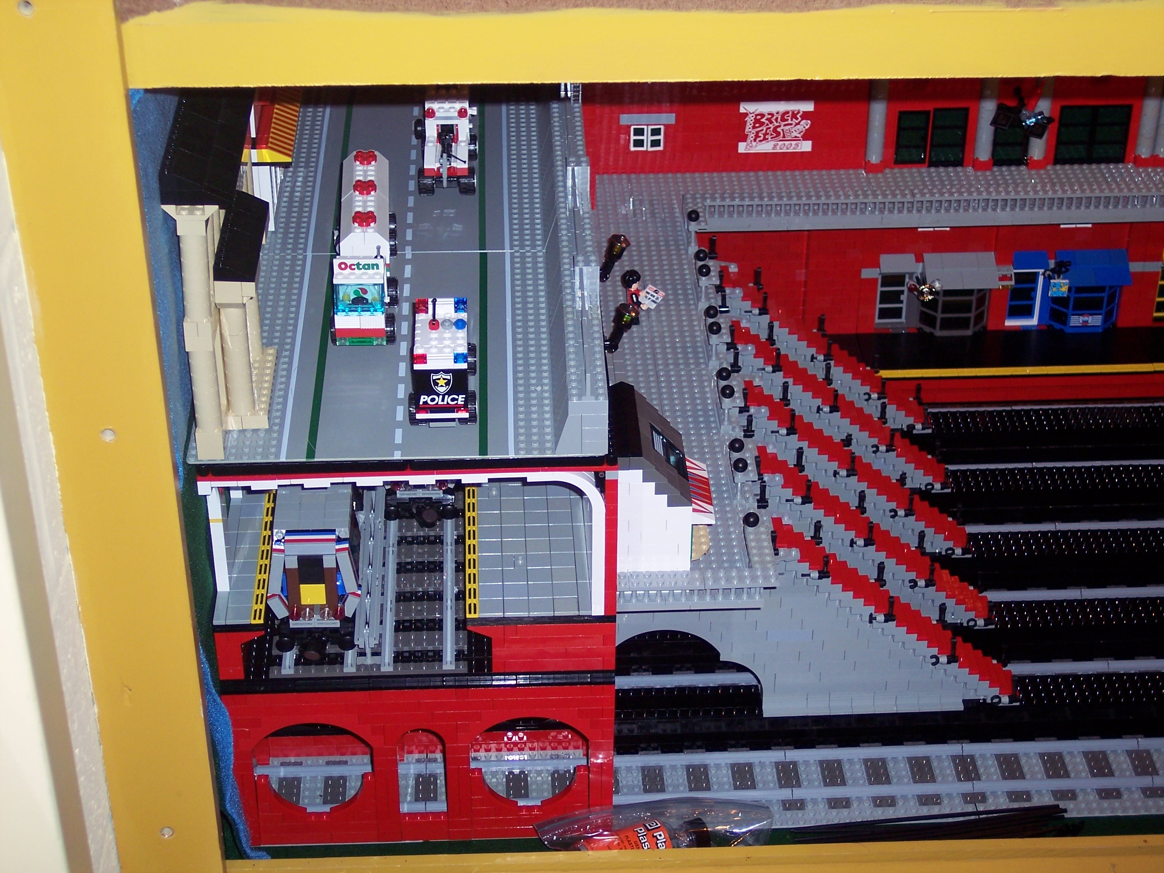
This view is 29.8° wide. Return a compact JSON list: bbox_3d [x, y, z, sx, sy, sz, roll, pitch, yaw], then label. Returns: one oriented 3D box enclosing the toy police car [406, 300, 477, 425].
[{"bbox_3d":[-0.087,-0.053,1.363,0.042,0.069,0.089,-1,34,-2],"label":"toy police car"}]

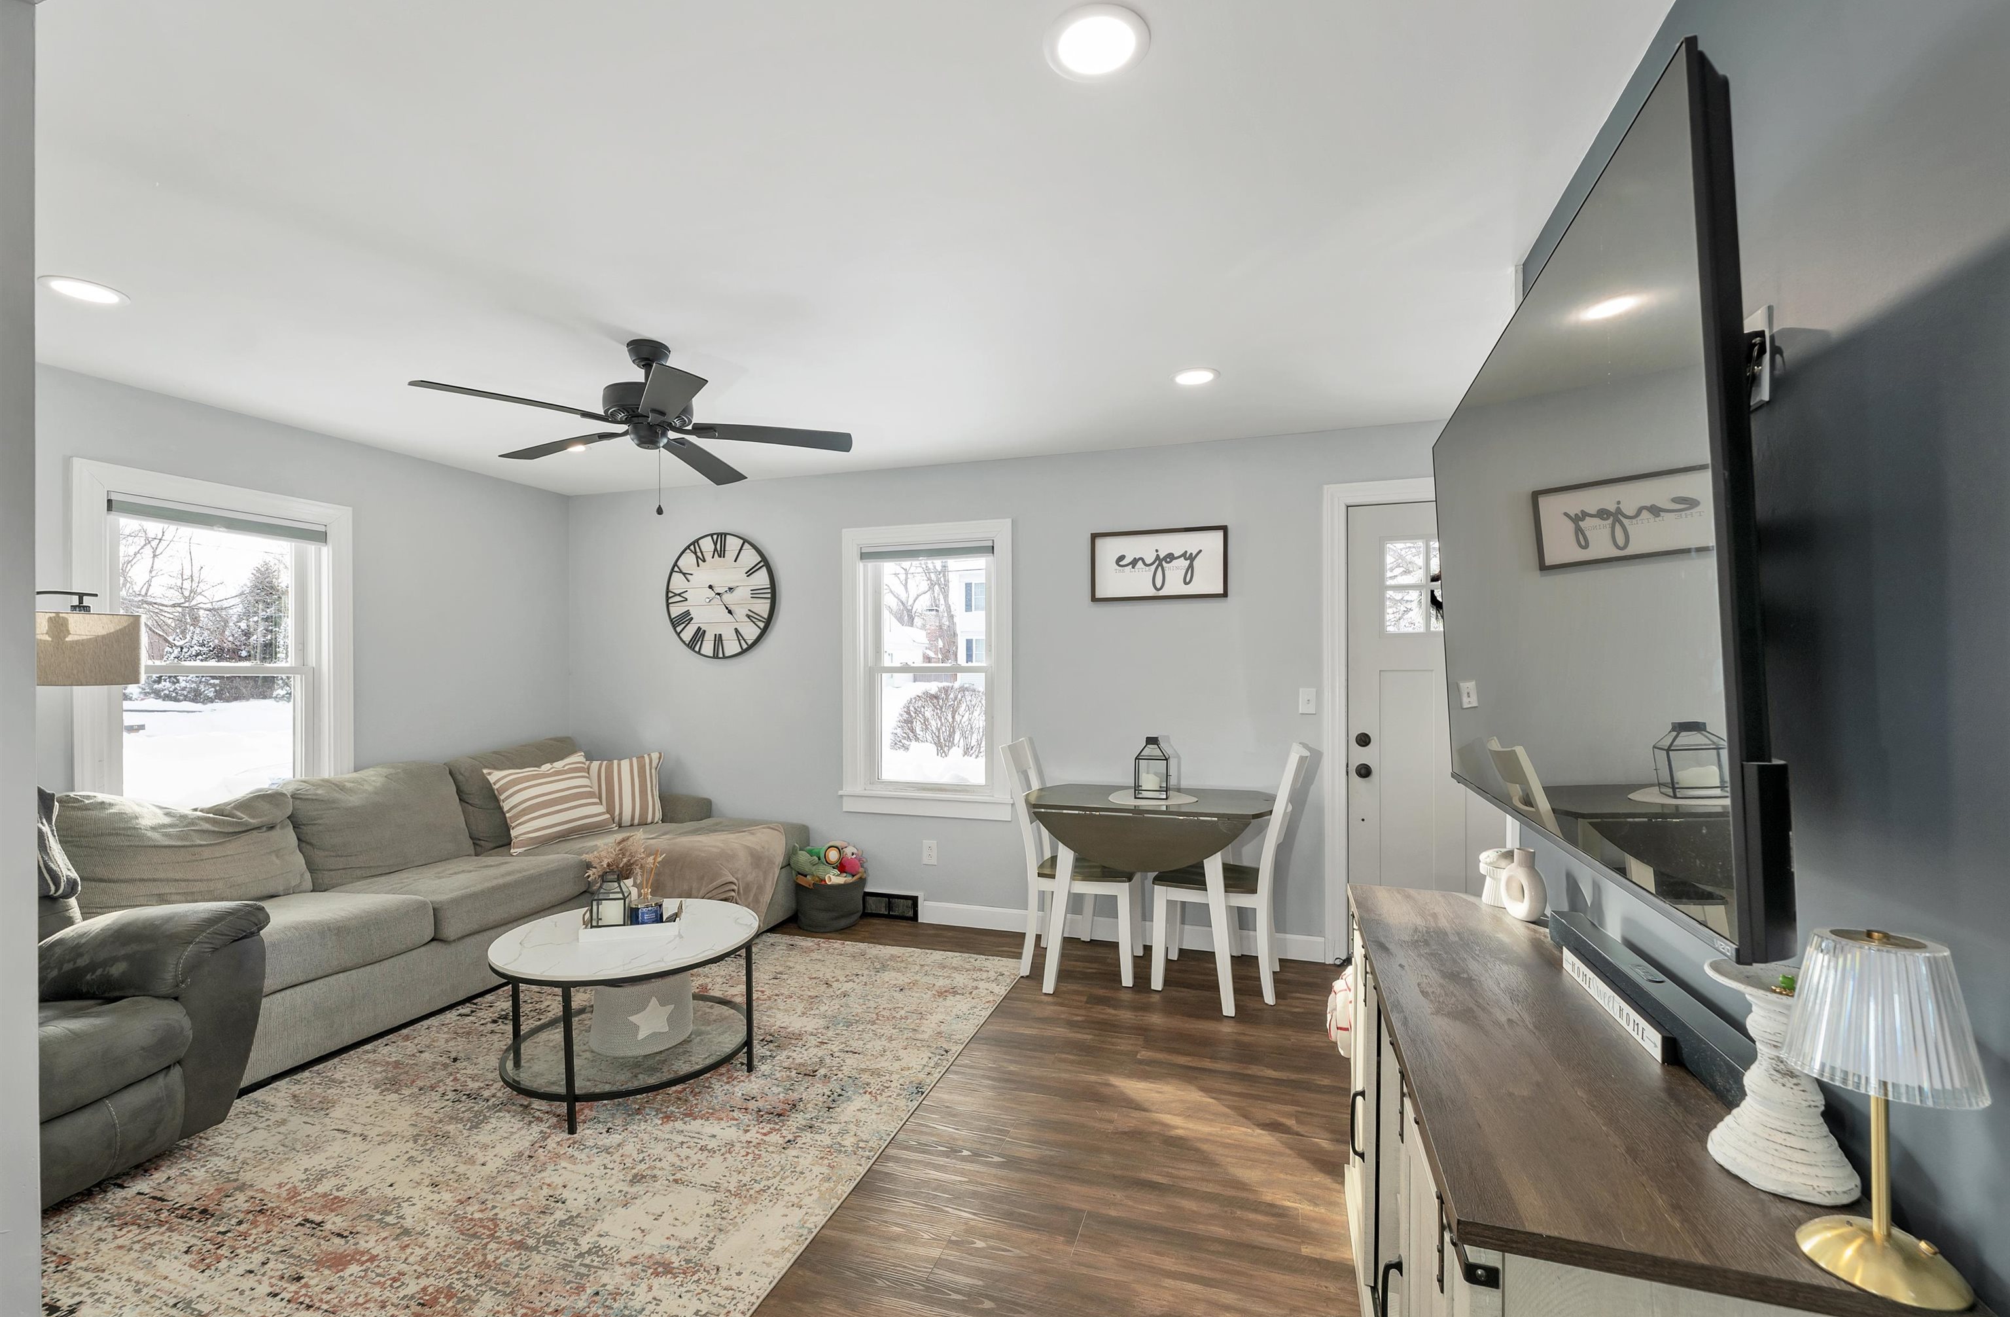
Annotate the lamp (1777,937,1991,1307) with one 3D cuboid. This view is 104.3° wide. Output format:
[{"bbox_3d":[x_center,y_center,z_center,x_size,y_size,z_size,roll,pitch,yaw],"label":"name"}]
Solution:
[{"bbox_3d":[0.866,0.436,0.777,0.137,0.328,0.137,0,-1,19],"label":"lamp"}]

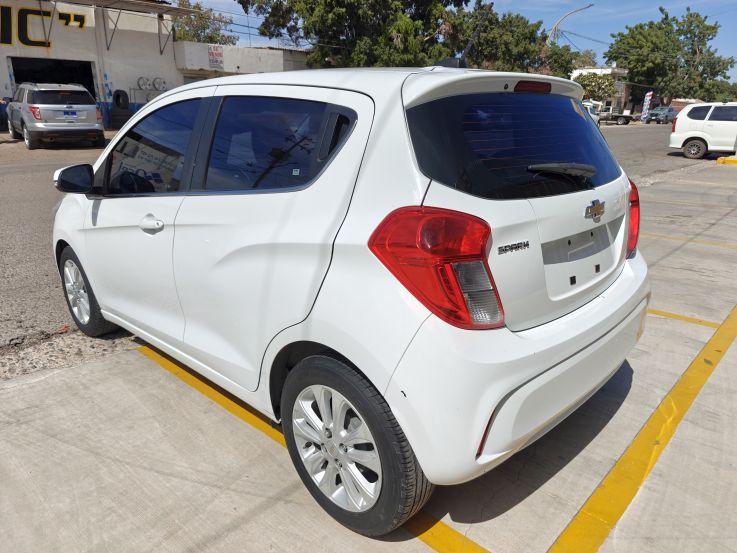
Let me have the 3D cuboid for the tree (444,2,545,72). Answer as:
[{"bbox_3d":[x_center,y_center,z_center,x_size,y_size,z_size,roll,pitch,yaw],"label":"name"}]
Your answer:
[{"bbox_3d":[9.477,-15.347,35.667,8.000,8.180,8.000,4,20,13],"label":"tree"}]

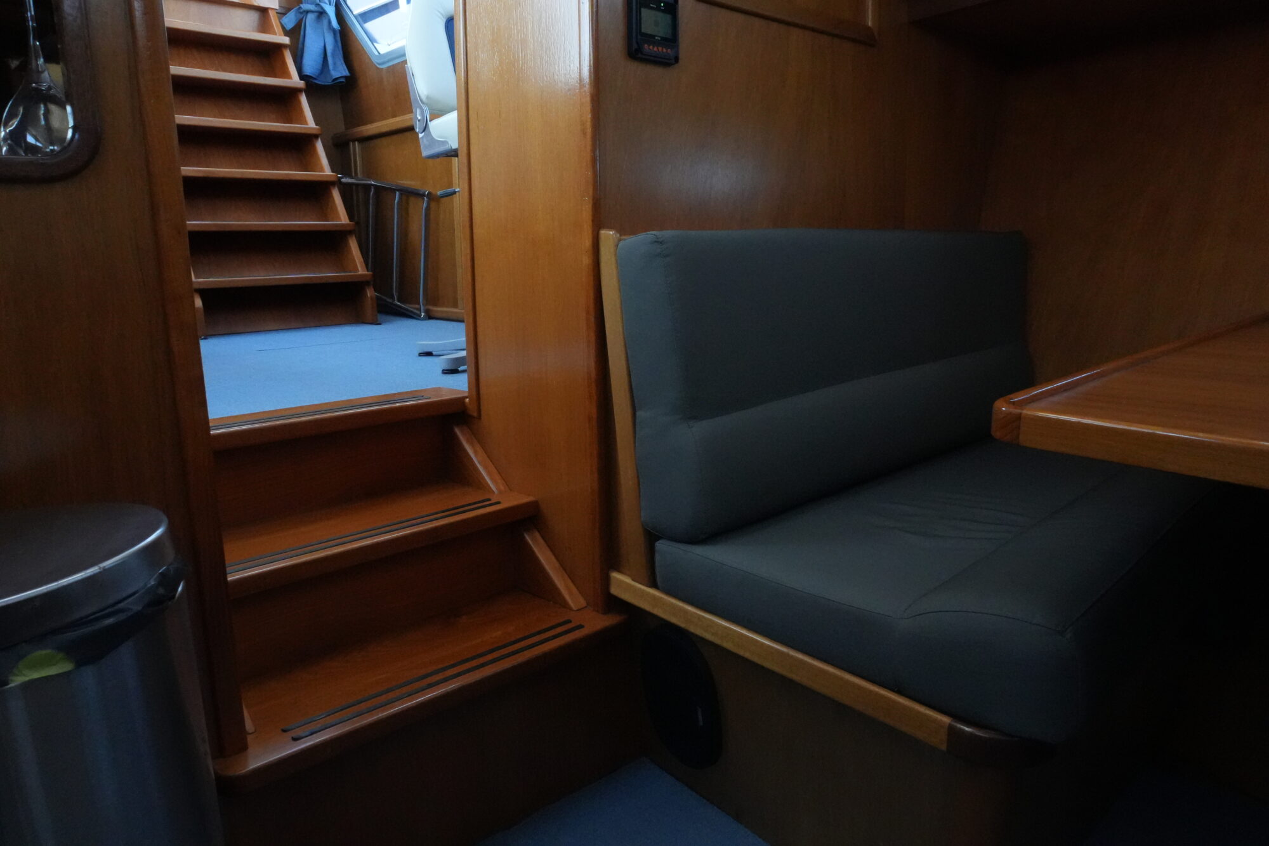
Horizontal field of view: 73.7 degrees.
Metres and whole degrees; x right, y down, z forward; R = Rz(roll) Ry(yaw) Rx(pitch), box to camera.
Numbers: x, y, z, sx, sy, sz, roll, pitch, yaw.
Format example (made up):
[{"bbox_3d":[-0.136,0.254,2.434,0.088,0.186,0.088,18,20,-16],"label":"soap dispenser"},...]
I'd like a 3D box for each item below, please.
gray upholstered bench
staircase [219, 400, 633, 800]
[{"bbox_3d":[0.706,-0.024,1.674,1.284,0.706,0.838,-11,16,-41],"label":"gray upholstered bench"},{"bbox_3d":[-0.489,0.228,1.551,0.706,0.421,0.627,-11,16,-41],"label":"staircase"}]

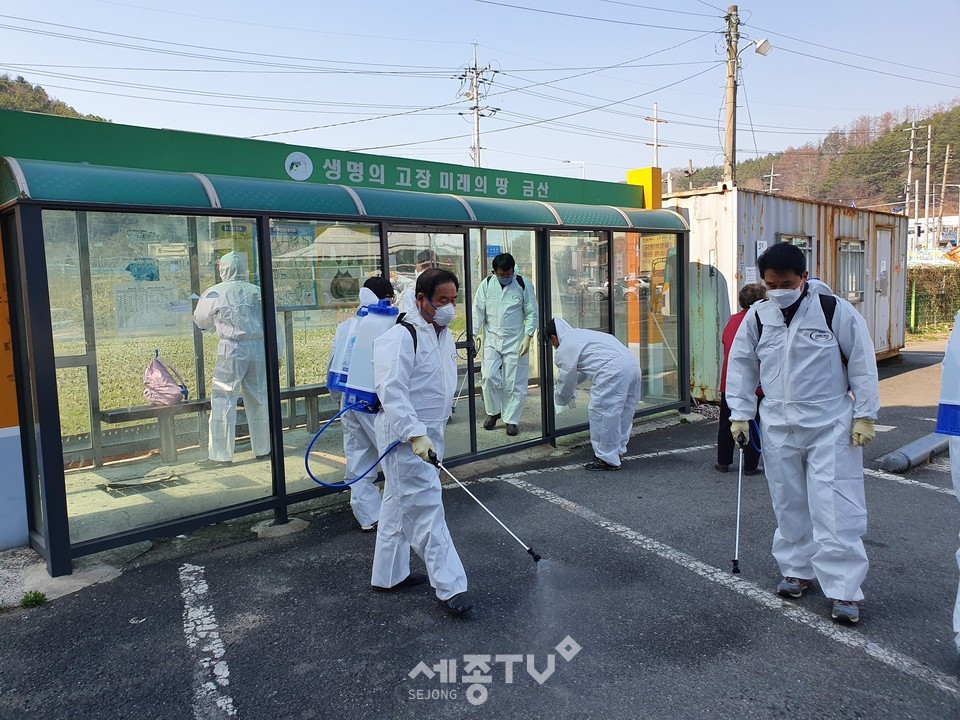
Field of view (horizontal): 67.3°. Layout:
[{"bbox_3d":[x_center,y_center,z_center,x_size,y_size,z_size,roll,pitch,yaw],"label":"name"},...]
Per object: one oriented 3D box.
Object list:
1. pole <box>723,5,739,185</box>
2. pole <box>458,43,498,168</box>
[{"bbox_3d":[5.649,-4.029,16.167,0.300,7.715,0.300,-2,5,0],"label":"pole"},{"bbox_3d":[-0.081,-8.833,36.352,2.000,14.046,1.200,-4,5,-17],"label":"pole"}]

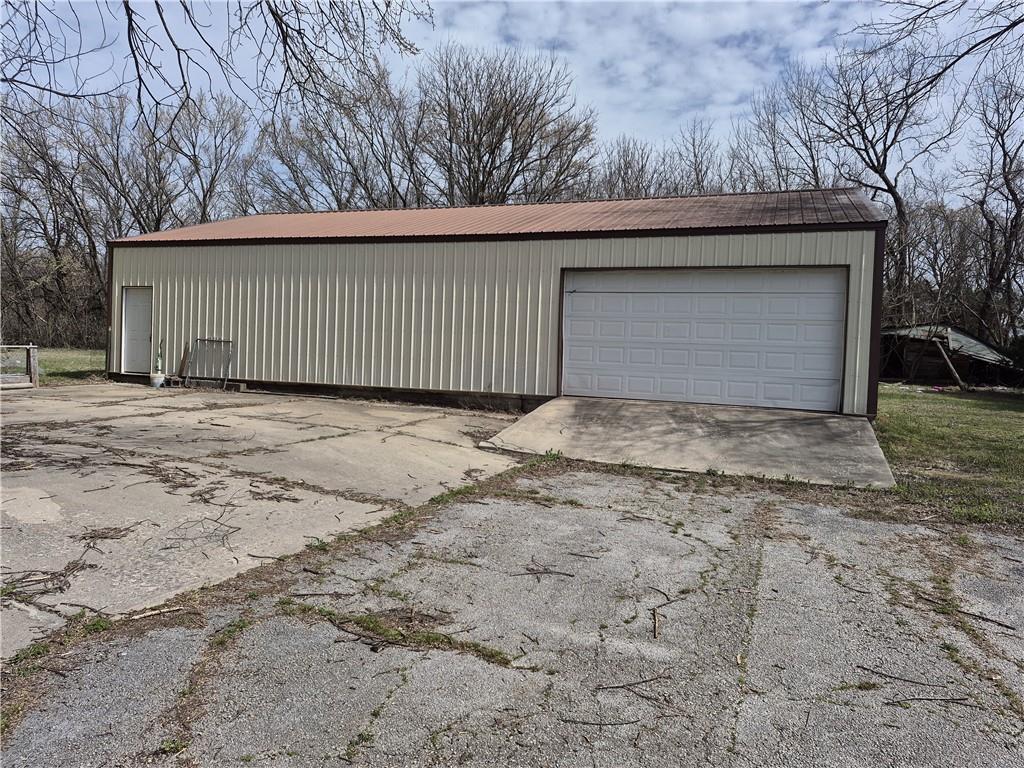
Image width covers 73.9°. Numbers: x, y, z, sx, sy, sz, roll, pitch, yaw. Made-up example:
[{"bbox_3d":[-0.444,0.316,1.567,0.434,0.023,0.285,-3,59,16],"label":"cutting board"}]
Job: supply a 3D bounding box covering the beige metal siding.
[{"bbox_3d":[-1.916,-1.408,13.940,16.660,3.020,0.070,3,3,19],"label":"beige metal siding"}]

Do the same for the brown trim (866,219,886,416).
[{"bbox_3d":[6.029,-1.049,11.236,0.160,3.190,0.120,3,3,19],"label":"brown trim"}]

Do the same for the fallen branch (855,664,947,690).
[{"bbox_3d":[1.990,1.496,3.483,0.398,0.022,0.052,3,3,31],"label":"fallen branch"}]

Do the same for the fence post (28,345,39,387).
[{"bbox_3d":[-10.466,-0.383,14.900,0.145,0.917,0.145,3,3,19],"label":"fence post"}]

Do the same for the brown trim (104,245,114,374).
[{"bbox_3d":[-9.838,-1.823,16.687,0.150,3.120,0.120,3,3,19],"label":"brown trim"}]

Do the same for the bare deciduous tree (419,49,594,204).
[{"bbox_3d":[-0.509,-7.581,30.114,8.000,14.777,8.000,2,2,0],"label":"bare deciduous tree"}]

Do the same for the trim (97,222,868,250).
[{"bbox_3d":[-1.862,-2.990,13.868,16.980,0.170,0.120,3,3,19],"label":"trim"}]

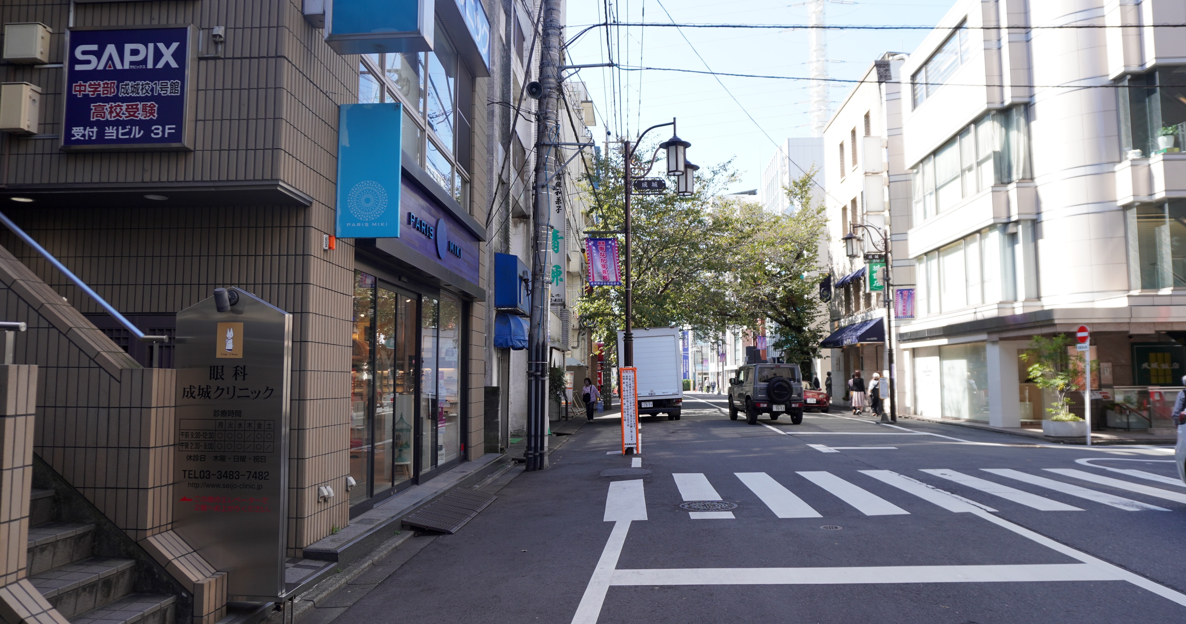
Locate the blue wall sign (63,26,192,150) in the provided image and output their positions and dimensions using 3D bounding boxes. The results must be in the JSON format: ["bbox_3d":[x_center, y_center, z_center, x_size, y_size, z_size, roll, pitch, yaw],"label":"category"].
[{"bbox_3d":[-3.502,-1.687,5.984,0.970,0.935,0.100,0,-5,3],"label":"blue wall sign"}]

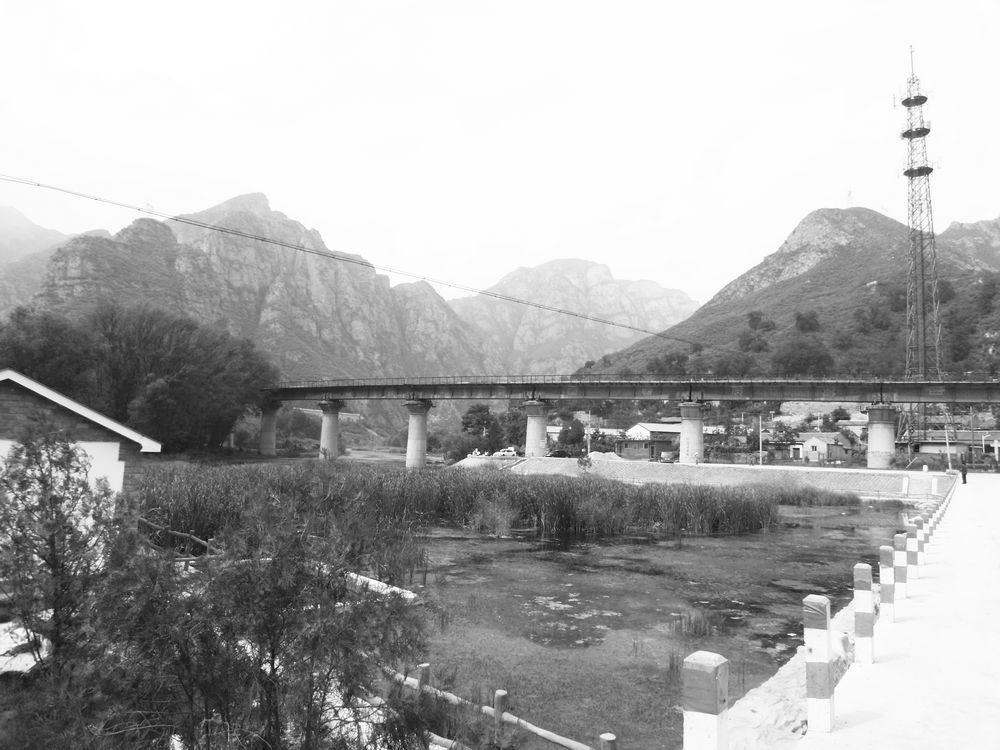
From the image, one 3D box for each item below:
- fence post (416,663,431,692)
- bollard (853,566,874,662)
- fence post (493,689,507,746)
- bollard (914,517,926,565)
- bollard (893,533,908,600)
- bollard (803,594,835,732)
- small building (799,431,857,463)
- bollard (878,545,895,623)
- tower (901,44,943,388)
[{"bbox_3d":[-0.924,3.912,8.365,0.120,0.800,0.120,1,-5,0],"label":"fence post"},{"bbox_3d":[3.292,2.155,6.297,0.125,0.835,0.125,-2,-6,34],"label":"bollard"},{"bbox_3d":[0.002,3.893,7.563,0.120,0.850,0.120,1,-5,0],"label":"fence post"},{"bbox_3d":[8.360,3.317,13.800,0.125,0.835,0.125,-2,-6,34],"label":"bollard"},{"bbox_3d":[5.825,2.768,10.045,0.125,0.835,0.125,-2,-6,34],"label":"bollard"},{"bbox_3d":[2.026,1.823,4.425,0.125,0.835,0.125,-2,-6,34],"label":"bollard"},{"bbox_3d":[52.171,11.434,110.202,8.000,4.600,6.000,-2,-6,30],"label":"small building"},{"bbox_3d":[4.559,2.470,8.170,0.125,0.835,0.125,-2,-6,34],"label":"bollard"},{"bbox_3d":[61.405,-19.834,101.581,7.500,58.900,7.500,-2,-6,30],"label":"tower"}]

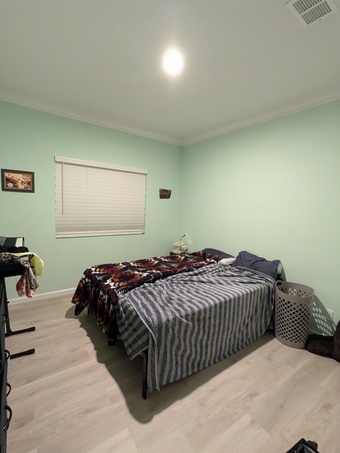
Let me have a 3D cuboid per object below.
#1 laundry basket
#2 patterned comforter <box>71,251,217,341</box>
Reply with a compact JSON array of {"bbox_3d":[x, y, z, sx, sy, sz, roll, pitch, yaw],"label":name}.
[{"bbox_3d":[1.401,0.989,2.391,0.435,0.584,0.435,-2,7,-36],"label":"laundry basket"},{"bbox_3d":[-0.070,0.711,2.809,2.088,0.547,1.183,-2,7,-36],"label":"patterned comforter"}]

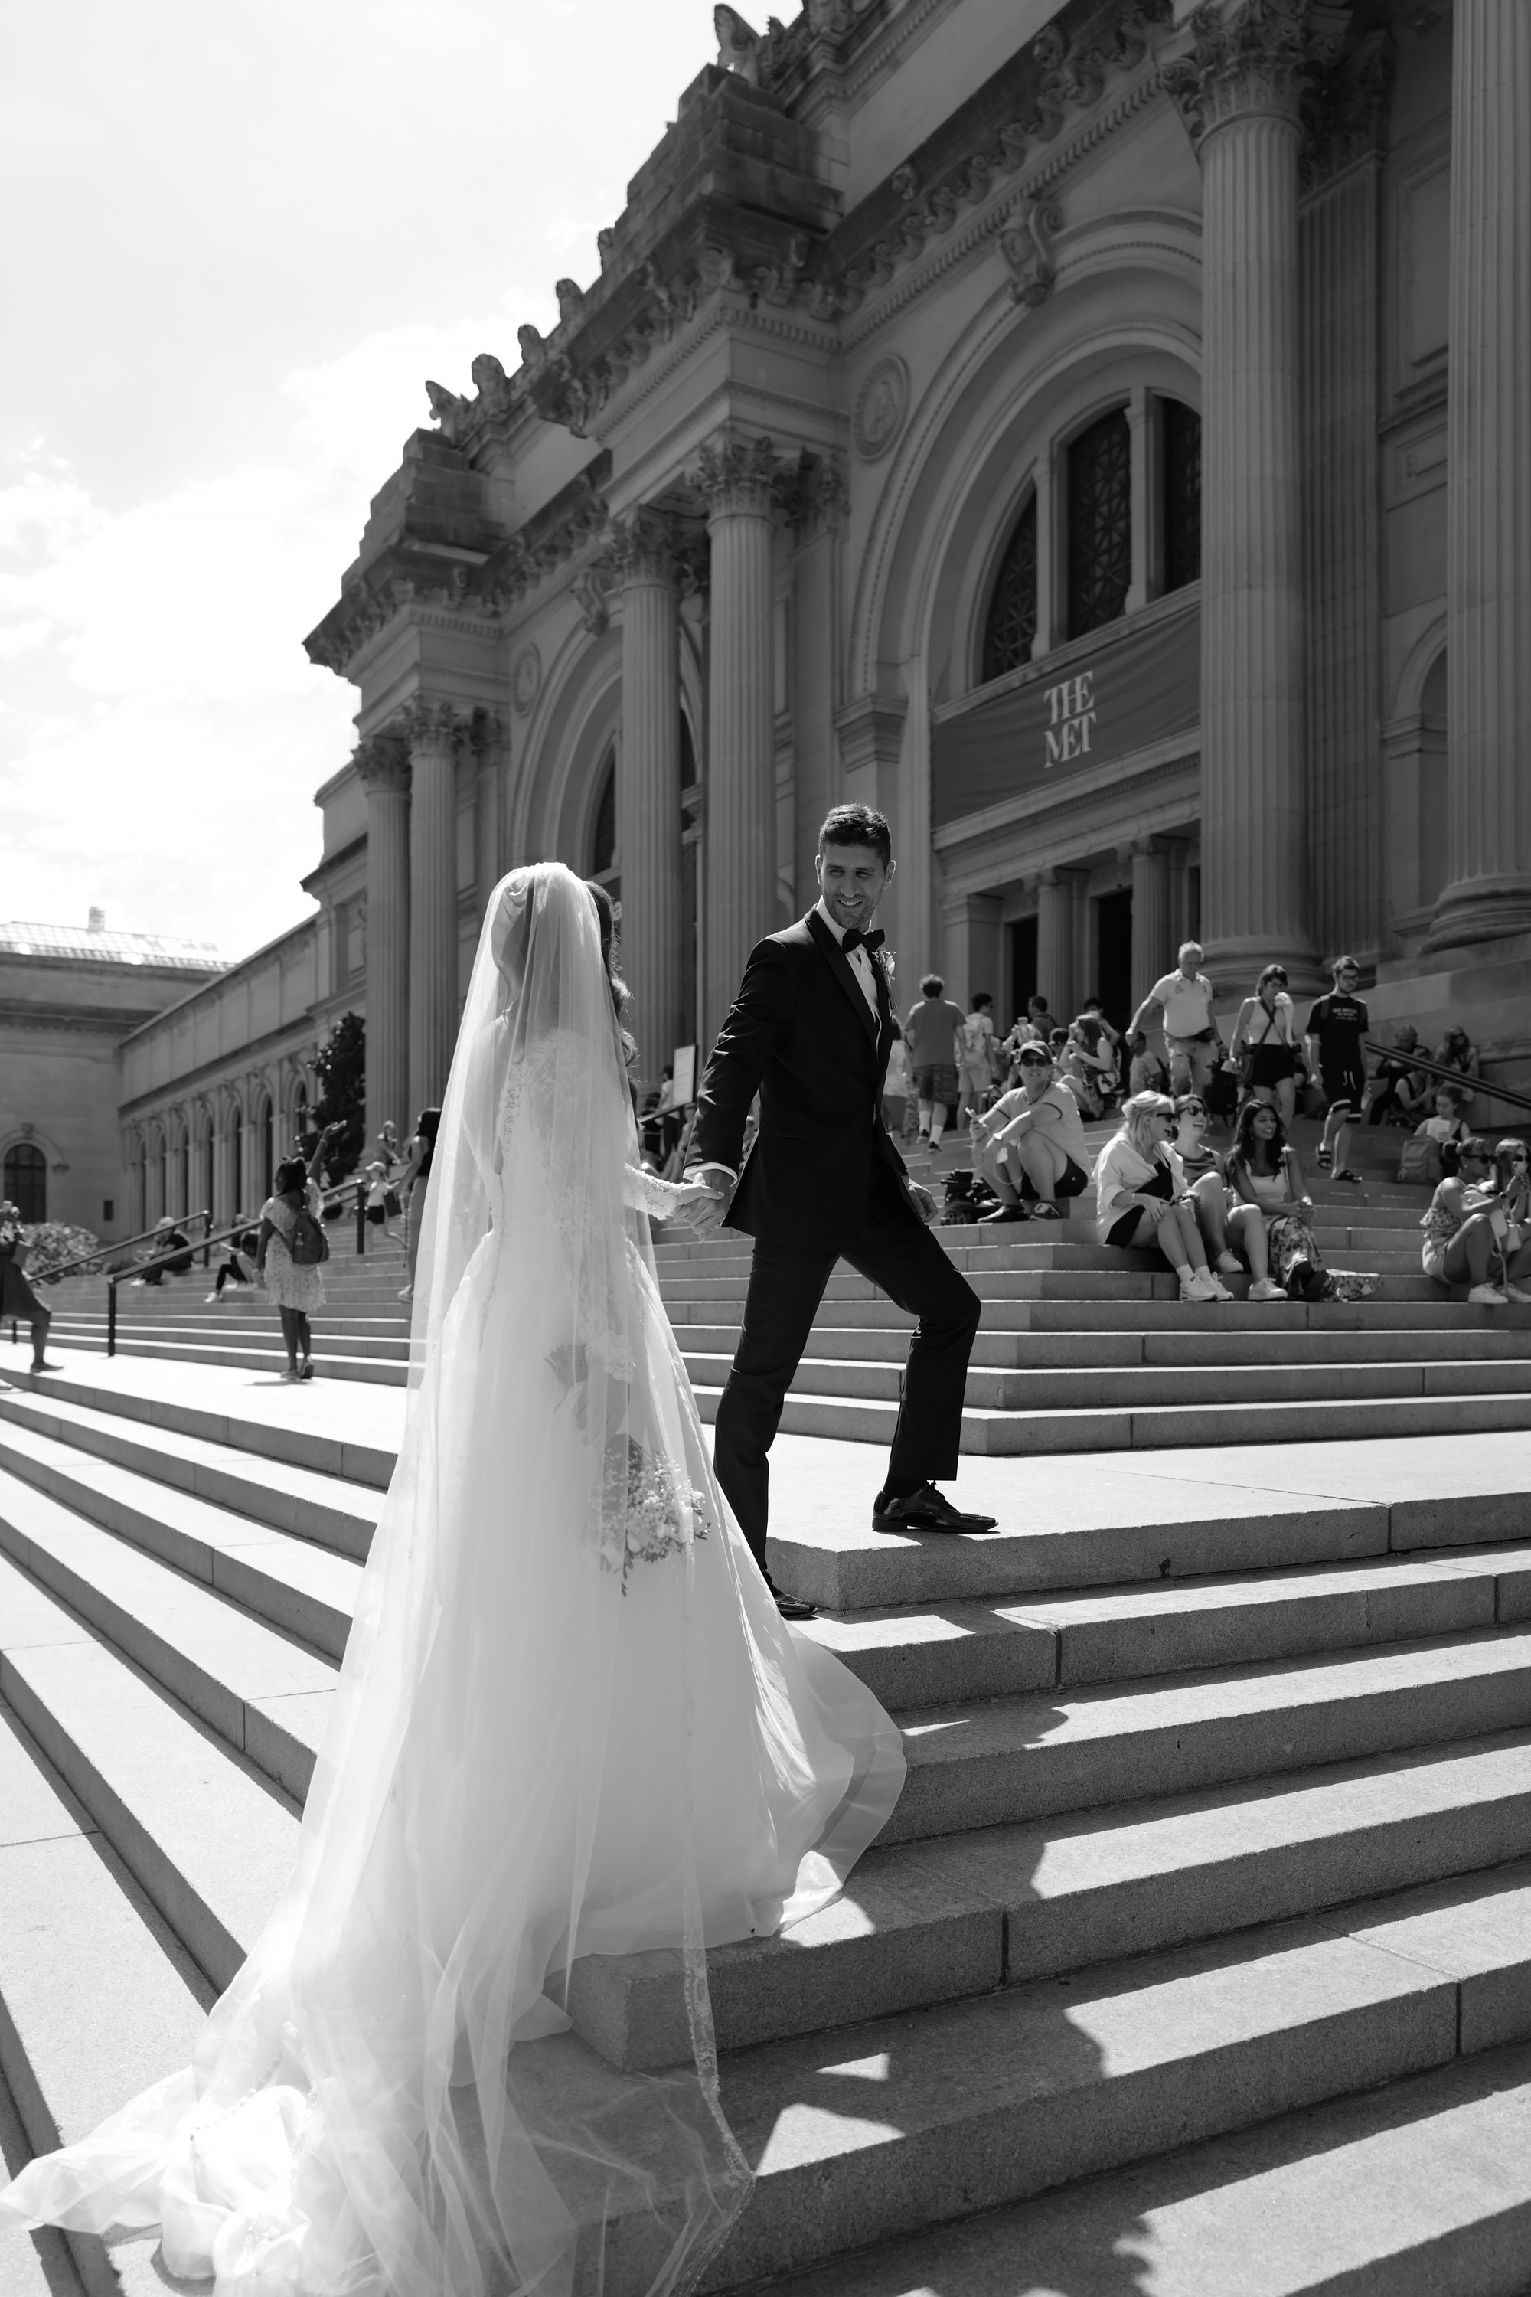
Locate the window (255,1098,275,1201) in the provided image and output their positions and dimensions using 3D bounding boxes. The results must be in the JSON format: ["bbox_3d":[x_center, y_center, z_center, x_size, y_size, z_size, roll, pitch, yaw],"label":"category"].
[{"bbox_3d":[-20.888,0.262,74.500,0.500,5.200,2.300,2,-3,-31],"label":"window"}]

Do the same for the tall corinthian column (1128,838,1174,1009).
[{"bbox_3d":[6.122,-2.411,28.400,0.720,5.100,0.720,2,-3,-31],"label":"tall corinthian column"}]

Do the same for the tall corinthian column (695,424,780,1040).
[{"bbox_3d":[-0.486,-7.122,33.363,1.580,12.300,1.580,0,-3,0],"label":"tall corinthian column"}]

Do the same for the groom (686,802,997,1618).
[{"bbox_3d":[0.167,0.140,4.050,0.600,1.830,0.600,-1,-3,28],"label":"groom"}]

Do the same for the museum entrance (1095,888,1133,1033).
[{"bbox_3d":[5.800,-2.126,29.600,0.450,4.400,1.550,2,-3,-31],"label":"museum entrance"}]

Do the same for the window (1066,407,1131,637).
[{"bbox_3d":[5.506,-10.257,29.300,0.350,3.250,1.650,2,-3,-31],"label":"window"}]

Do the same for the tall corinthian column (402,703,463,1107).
[{"bbox_3d":[-8.838,-5.818,47.667,1.580,12.300,1.580,2,-3,-31],"label":"tall corinthian column"}]

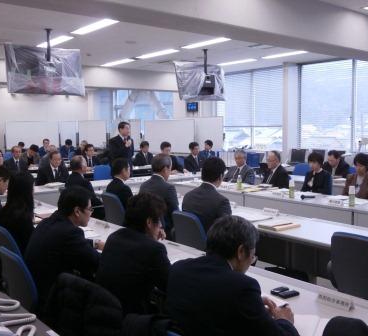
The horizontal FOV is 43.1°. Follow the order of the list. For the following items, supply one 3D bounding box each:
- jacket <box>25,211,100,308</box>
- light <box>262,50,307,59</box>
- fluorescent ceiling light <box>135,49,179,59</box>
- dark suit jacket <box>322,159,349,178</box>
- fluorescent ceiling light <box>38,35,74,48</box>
[{"bbox_3d":[-0.707,0.550,2.940,0.520,0.620,0.500,-5,7,-40],"label":"jacket"},{"bbox_3d":[1.898,-2.149,8.862,0.200,0.060,1.100,-5,7,-40],"label":"light"},{"bbox_3d":[-0.489,-2.100,8.577,0.200,0.060,1.120,-5,7,-40],"label":"fluorescent ceiling light"},{"bbox_3d":[2.690,0.142,8.227,0.420,0.610,0.500,-4,6,-38],"label":"dark suit jacket"},{"bbox_3d":[-2.463,-2.417,8.886,0.230,0.080,1.250,-5,6,-40],"label":"fluorescent ceiling light"}]

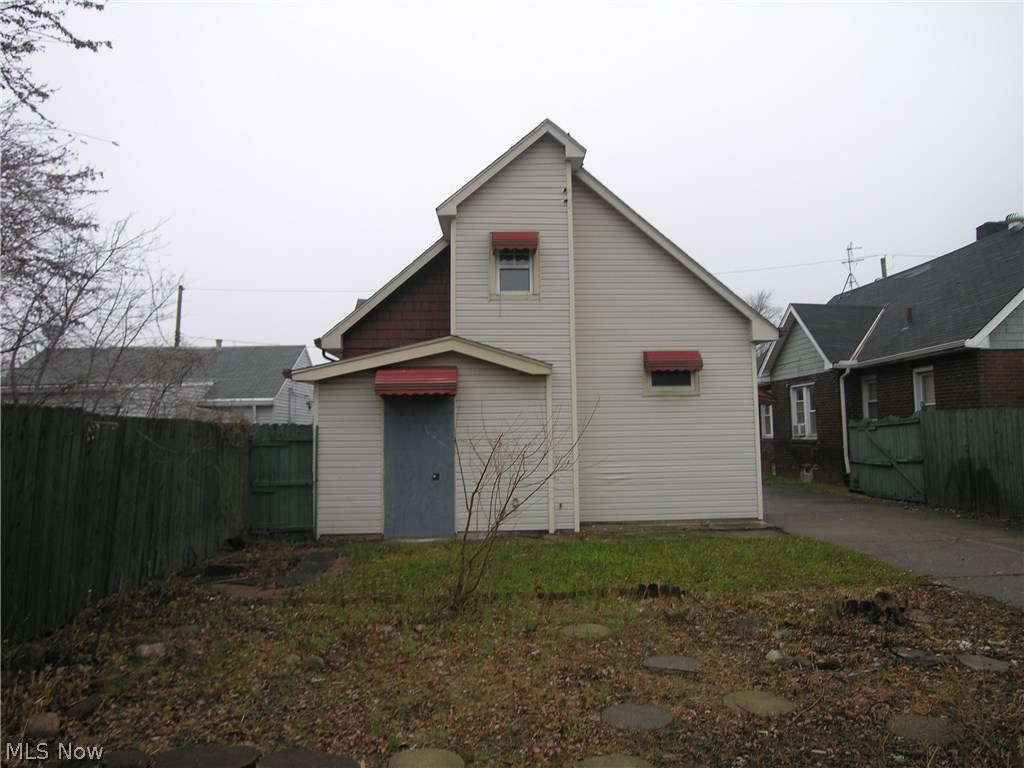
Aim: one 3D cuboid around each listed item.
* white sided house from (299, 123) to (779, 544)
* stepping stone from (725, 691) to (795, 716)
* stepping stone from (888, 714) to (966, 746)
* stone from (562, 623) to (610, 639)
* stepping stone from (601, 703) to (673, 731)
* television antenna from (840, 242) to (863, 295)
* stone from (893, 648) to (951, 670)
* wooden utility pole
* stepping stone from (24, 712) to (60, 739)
[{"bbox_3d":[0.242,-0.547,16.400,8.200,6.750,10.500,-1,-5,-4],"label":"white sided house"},{"bbox_3d":[1.383,1.813,3.980,0.390,0.050,0.390,-1,-5,0],"label":"stepping stone"},{"bbox_3d":[2.098,1.770,3.583,0.400,0.050,0.400,-1,-5,0],"label":"stepping stone"},{"bbox_3d":[0.583,1.952,5.547,0.385,0.050,0.385,-1,-5,0],"label":"stone"},{"bbox_3d":[0.670,1.811,3.819,0.385,0.050,0.385,-1,-5,0],"label":"stepping stone"},{"bbox_3d":[11.620,-3.953,24.300,0.780,1.900,0.800,-1,-5,0],"label":"television antenna"},{"bbox_3d":[2.754,1.856,4.761,0.360,0.050,0.340,-1,-5,0],"label":"stone"},{"bbox_3d":[-16.859,-0.215,35.608,0.270,9.693,0.270,0,-5,0],"label":"wooden utility pole"},{"bbox_3d":[-2.460,1.787,3.720,0.170,0.090,0.130,-1,-5,0],"label":"stepping stone"}]

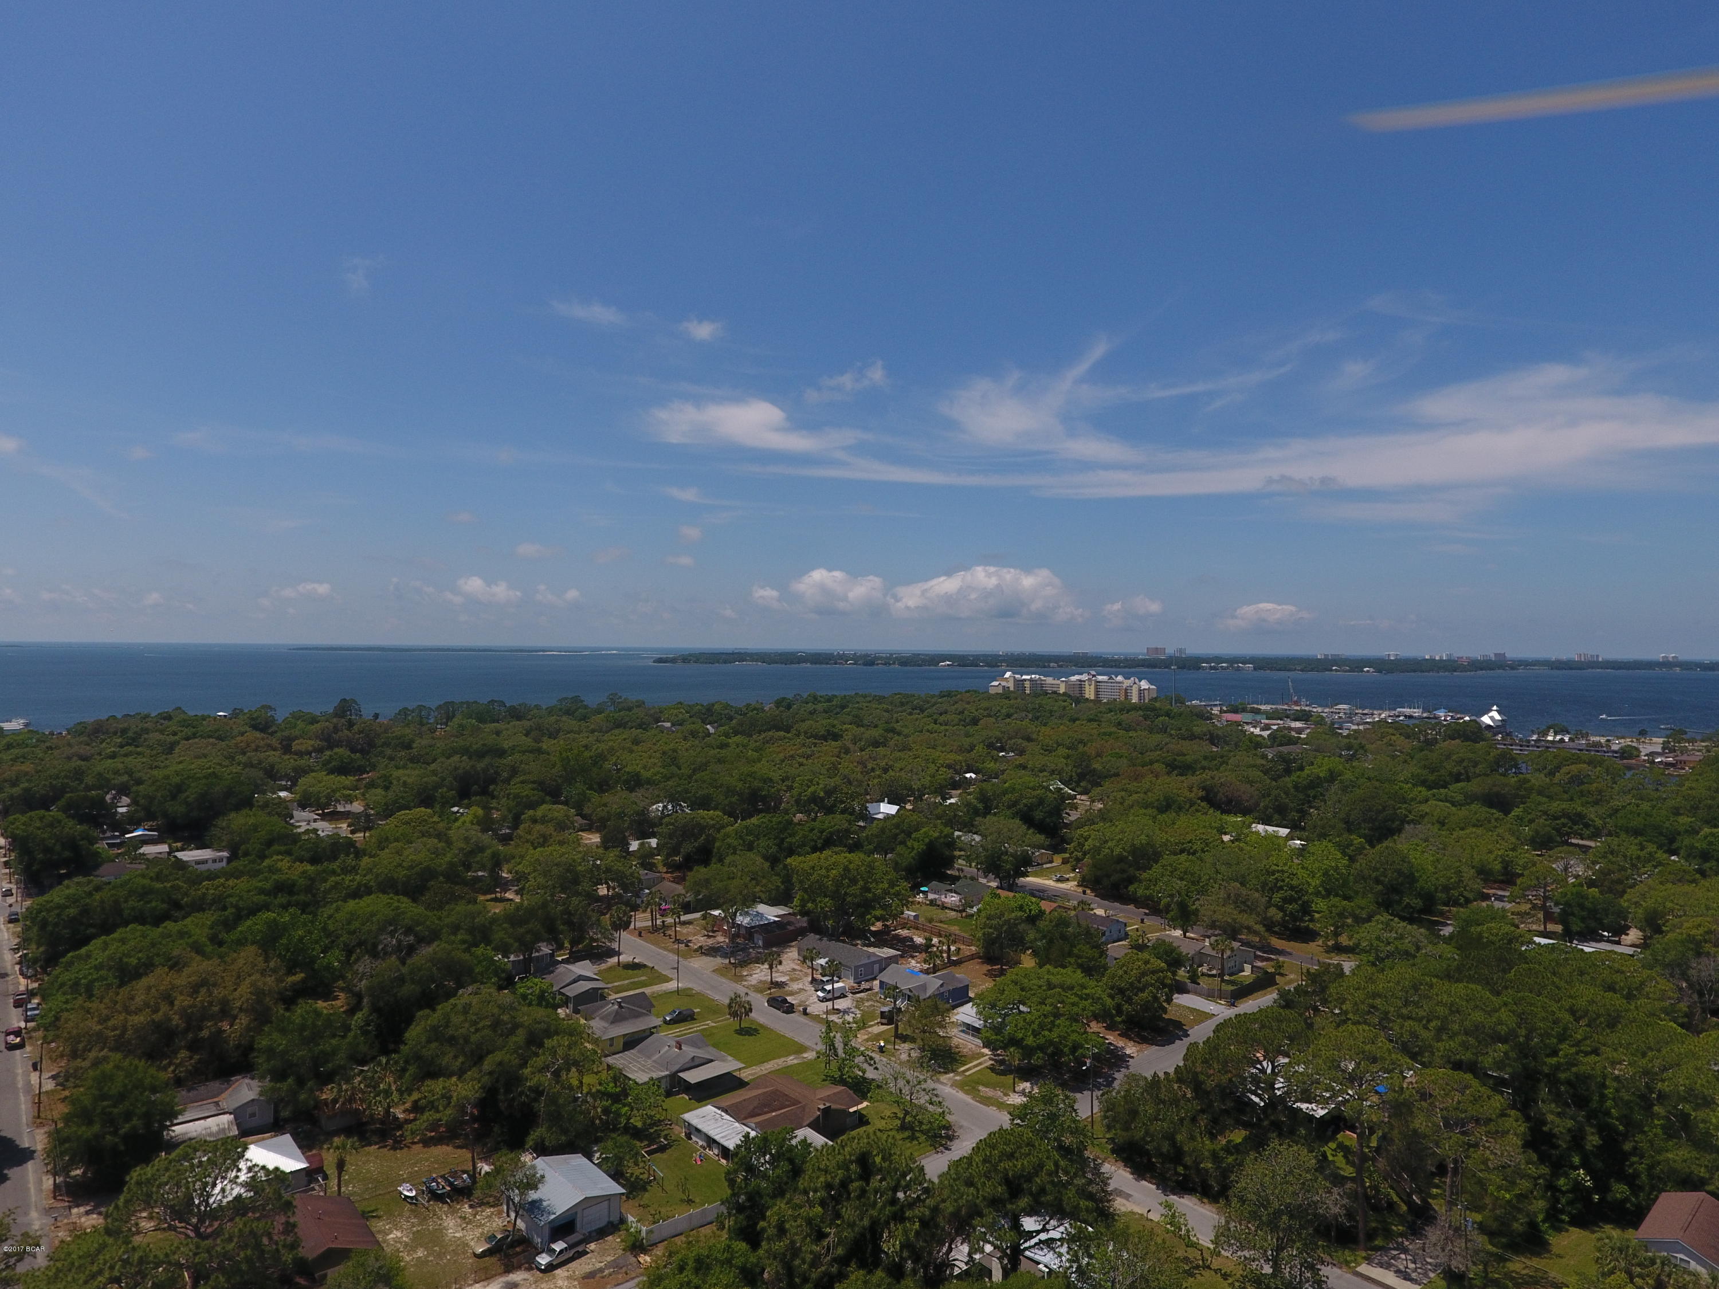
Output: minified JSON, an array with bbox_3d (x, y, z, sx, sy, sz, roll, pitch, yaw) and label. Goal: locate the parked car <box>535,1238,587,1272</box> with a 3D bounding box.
[{"bbox_3d":[-31.980,64.960,106.570,1.830,1.680,5.250,1,0,41],"label":"parked car"}]

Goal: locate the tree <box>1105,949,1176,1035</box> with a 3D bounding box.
[{"bbox_3d":[45.534,56.297,161.111,11.160,12.710,11.160,0,0,0],"label":"tree"}]

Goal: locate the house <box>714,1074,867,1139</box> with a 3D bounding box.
[{"bbox_3d":[-8.975,59.857,128.323,15.913,4.547,13.020,1,0,-41],"label":"house"}]

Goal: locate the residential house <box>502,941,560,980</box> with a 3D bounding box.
[{"bbox_3d":[-67.920,63.200,202.770,11.000,4.700,8.700,1,0,-44],"label":"residential house"}]

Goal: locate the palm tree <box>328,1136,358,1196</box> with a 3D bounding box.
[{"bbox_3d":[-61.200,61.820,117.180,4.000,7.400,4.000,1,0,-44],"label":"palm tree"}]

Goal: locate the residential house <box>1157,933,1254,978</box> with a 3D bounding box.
[{"bbox_3d":[72.220,64.560,209.730,12.500,4.800,17.400,1,0,-44],"label":"residential house"}]

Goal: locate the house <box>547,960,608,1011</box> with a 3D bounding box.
[{"bbox_3d":[-49.559,59.477,173.821,9.610,4.753,12.193,1,0,-41],"label":"house"}]

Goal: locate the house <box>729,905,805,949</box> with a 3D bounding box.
[{"bbox_3d":[-20.500,63.900,225.280,14.500,4.300,16.200,1,0,-44],"label":"house"}]

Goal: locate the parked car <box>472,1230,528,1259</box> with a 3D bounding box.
[{"bbox_3d":[-36.598,61.116,101.176,4.900,1.420,1.800,1,0,-38],"label":"parked car"}]

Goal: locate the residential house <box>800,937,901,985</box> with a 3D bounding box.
[{"bbox_3d":[-2.273,59.864,193.382,12.917,4.857,19.013,1,0,-41],"label":"residential house"}]

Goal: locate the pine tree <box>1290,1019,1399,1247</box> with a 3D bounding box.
[{"bbox_3d":[50.146,51.437,102.544,10.747,22.320,10.747,0,0,0],"label":"pine tree"}]

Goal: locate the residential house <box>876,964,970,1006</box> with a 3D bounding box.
[{"bbox_3d":[11.740,63.830,186.210,13.000,5.000,13.600,1,0,-44],"label":"residential house"}]

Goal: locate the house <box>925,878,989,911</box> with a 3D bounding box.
[{"bbox_3d":[25.790,64.050,258.310,13.000,5.000,13.000,1,0,-44],"label":"house"}]

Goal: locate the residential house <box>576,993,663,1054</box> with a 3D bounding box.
[{"bbox_3d":[-38.160,59.343,157.980,12.503,5.167,14.673,1,0,-41],"label":"residential house"}]

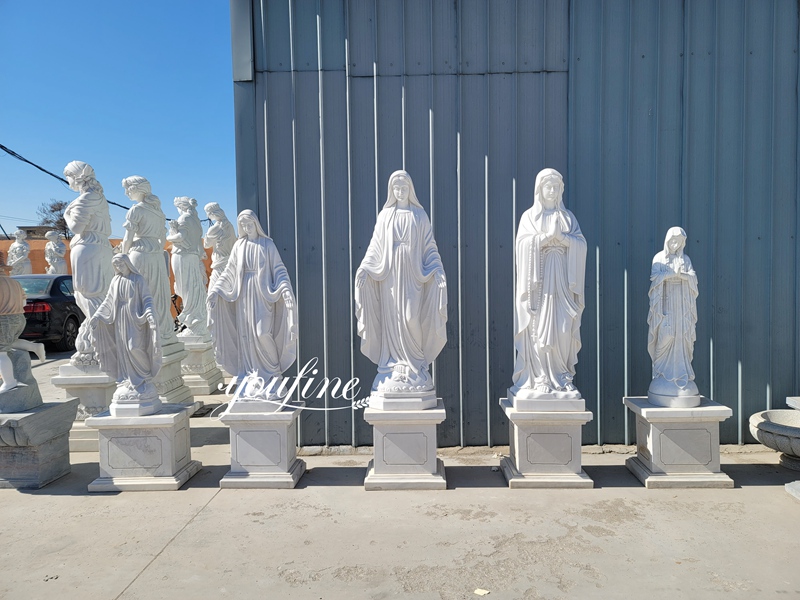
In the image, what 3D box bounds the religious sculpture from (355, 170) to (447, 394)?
[{"bbox_3d":[0.014,-0.120,3.729,0.588,1.431,0.384,-1,2,2],"label":"religious sculpture"}]

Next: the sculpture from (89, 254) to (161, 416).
[{"bbox_3d":[-1.829,0.224,3.879,0.426,1.060,0.346,-1,2,0],"label":"sculpture"}]

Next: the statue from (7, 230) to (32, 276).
[{"bbox_3d":[-9.055,-0.776,13.677,0.532,1.729,0.479,-1,2,0],"label":"statue"}]

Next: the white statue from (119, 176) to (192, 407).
[{"bbox_3d":[-2.575,-0.059,6.049,0.572,2.456,0.545,-1,2,0],"label":"white statue"}]

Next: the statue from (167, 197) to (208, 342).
[{"bbox_3d":[-2.501,-0.382,6.891,0.450,1.670,0.470,0,2,3],"label":"statue"}]

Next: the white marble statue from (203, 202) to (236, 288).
[{"bbox_3d":[-2.462,-0.440,7.909,0.430,1.710,0.470,0,2,3],"label":"white marble statue"}]

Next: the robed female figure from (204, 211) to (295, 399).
[{"bbox_3d":[-0.962,0.027,3.772,0.566,1.223,0.364,-1,2,3],"label":"robed female figure"}]

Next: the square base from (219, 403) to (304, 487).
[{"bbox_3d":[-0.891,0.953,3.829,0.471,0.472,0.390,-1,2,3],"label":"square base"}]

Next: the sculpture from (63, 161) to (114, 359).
[{"bbox_3d":[-2.501,-0.286,4.693,0.410,1.660,0.460,0,2,3],"label":"sculpture"}]

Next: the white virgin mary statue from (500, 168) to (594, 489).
[{"bbox_3d":[0.939,0.155,3.771,0.514,2.012,0.474,-1,2,2],"label":"white virgin mary statue"}]

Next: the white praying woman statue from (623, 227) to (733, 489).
[{"bbox_3d":[1.826,0.346,3.831,0.535,1.662,0.466,-1,2,3],"label":"white praying woman statue"}]

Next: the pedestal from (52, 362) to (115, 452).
[{"bbox_3d":[-2.560,0.872,4.884,0.559,0.673,0.559,-1,2,0],"label":"pedestal"}]

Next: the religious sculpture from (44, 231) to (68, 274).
[{"bbox_3d":[-8.353,-0.729,14.083,0.580,1.720,0.500,0,2,6],"label":"religious sculpture"}]

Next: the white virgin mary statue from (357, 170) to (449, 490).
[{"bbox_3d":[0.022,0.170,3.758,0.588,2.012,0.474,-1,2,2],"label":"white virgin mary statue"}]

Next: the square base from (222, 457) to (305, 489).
[{"bbox_3d":[-0.916,1.166,3.970,0.479,0.097,0.446,-1,2,2],"label":"square base"}]

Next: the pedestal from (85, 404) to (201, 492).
[{"bbox_3d":[-1.694,0.962,3.868,0.560,0.450,0.470,-1,2,-2],"label":"pedestal"}]

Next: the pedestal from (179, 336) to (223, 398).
[{"bbox_3d":[-2.529,0.813,7.127,0.539,0.585,0.585,-1,2,0],"label":"pedestal"}]

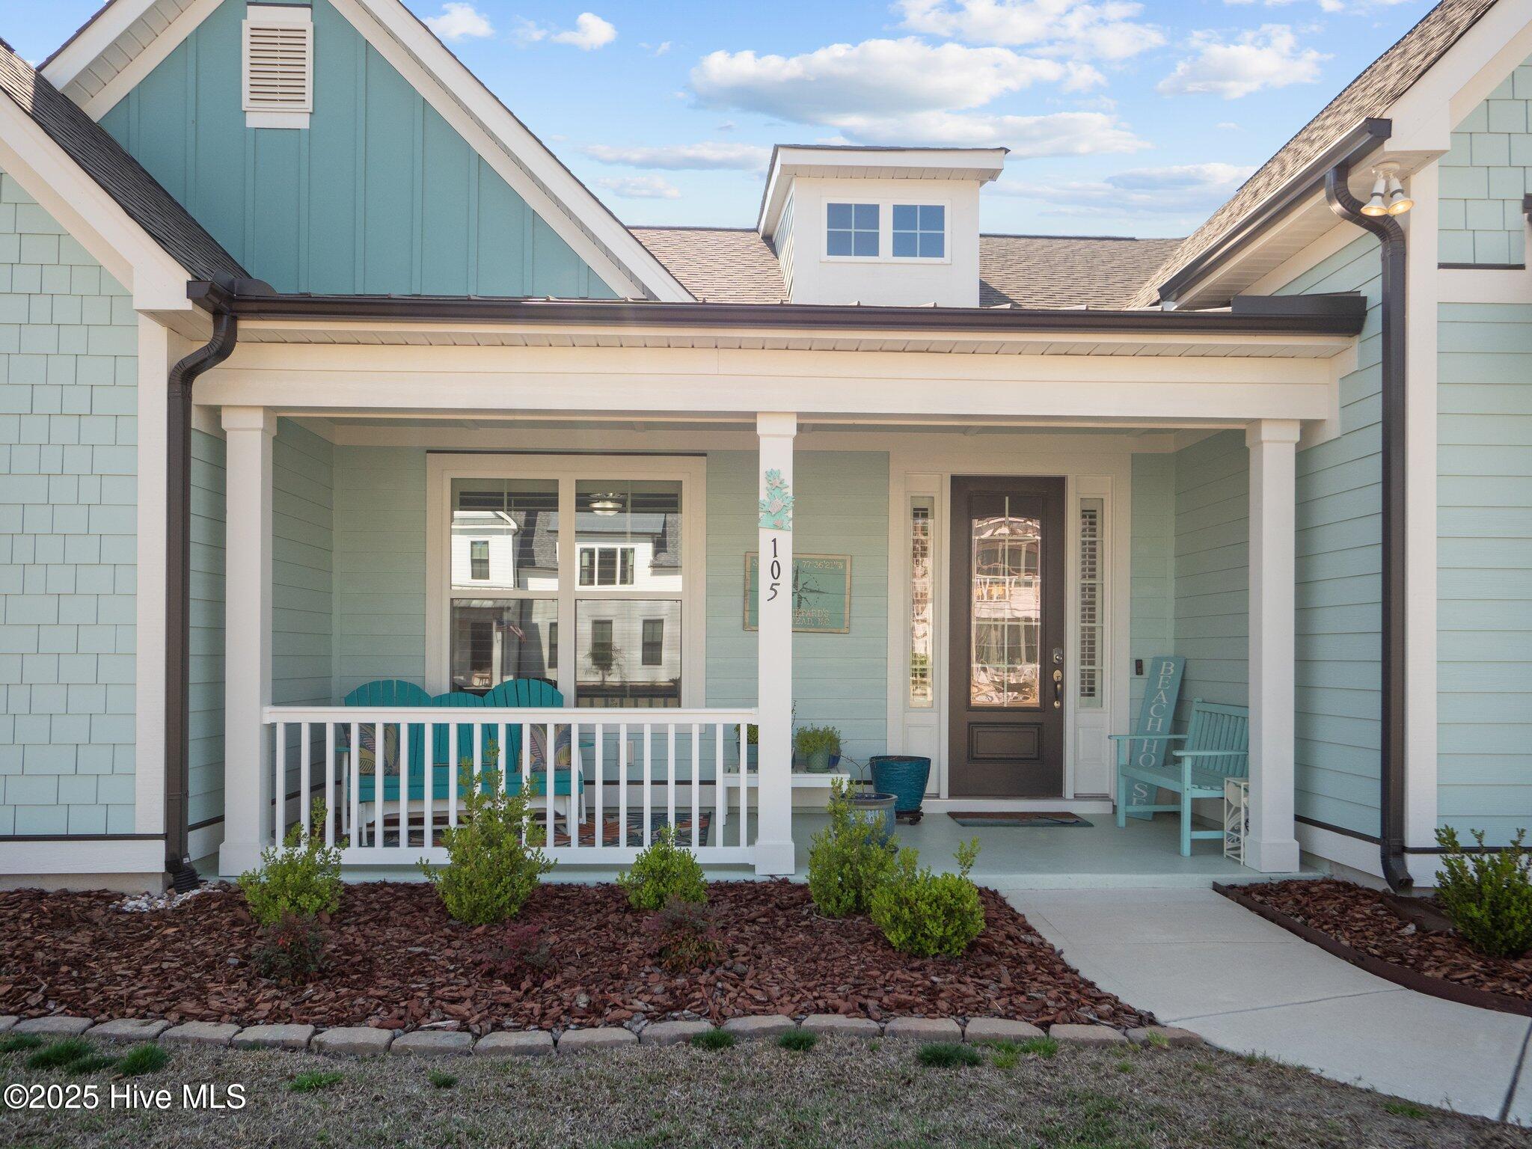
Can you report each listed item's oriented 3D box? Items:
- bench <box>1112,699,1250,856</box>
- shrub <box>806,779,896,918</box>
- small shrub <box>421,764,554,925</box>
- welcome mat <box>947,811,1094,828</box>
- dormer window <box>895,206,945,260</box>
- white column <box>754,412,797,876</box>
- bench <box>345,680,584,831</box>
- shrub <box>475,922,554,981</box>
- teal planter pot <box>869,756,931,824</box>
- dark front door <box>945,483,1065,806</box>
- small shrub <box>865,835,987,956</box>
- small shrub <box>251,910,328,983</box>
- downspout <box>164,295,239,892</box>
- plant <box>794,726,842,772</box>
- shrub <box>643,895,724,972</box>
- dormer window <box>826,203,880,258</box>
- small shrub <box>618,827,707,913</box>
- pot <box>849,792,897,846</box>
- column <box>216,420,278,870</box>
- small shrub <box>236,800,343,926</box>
[{"bbox_3d":[2.755,1.276,8.050,0.670,0.900,1.290,0,-2,-2],"label":"bench"},{"bbox_3d":[0.414,1.334,6.040,0.440,0.675,0.420,0,-1,-3],"label":"shrub"},{"bbox_3d":[-1.343,1.300,5.970,0.620,0.750,0.570,0,-2,-2],"label":"small shrub"},{"bbox_3d":[1.827,1.760,8.900,0.910,0.015,0.600,0,-2,-2],"label":"welcome mat"},{"bbox_3d":[1.397,-3.121,11.300,0.480,0.500,0.080,0,-2,-2],"label":"dormer window"},{"bbox_3d":[0.046,0.370,6.620,0.205,2.440,0.205,0,-1,-3],"label":"white column"},{"bbox_3d":[-1.930,1.177,7.980,1.590,0.990,0.820,1,-2,-18],"label":"bench"},{"bbox_3d":[-1.023,1.530,5.030,0.320,0.210,0.300,0,-2,-2],"label":"shrub"},{"bbox_3d":[0.932,1.495,8.570,0.425,0.445,0.425,0,-1,0],"label":"teal planter pot"},{"bbox_3d":[1.835,0.474,9.430,0.920,2.440,0.070,0,-2,-2],"label":"dark front door"},{"bbox_3d":[0.704,1.416,5.420,0.500,0.490,0.470,0,-2,-2],"label":"small shrub"},{"bbox_3d":[-1.980,1.550,5.150,0.325,0.310,0.300,0,-1,-3],"label":"small shrub"},{"bbox_3d":[-3.006,0.099,6.600,0.390,3.160,0.200,0,-2,-2],"label":"downspout"},{"bbox_3d":[0.376,1.262,8.950,0.345,0.355,0.330,0,-2,-2],"label":"plant"},{"bbox_3d":[-0.342,1.498,5.170,0.330,0.290,0.310,0,-2,-2],"label":"shrub"},{"bbox_3d":[0.765,-3.033,10.920,0.465,0.485,0.070,0,-1,-3],"label":"dormer window"},{"bbox_3d":[-0.514,1.457,6.140,0.430,0.430,0.420,0,-1,-3],"label":"small shrub"},{"bbox_3d":[0.587,1.480,7.360,0.390,0.335,0.390,0,-1,0],"label":"pot"},{"bbox_3d":[-2.731,0.356,6.540,0.207,2.440,0.207,0,-1,-3],"label":"column"},{"bbox_3d":[-2.280,1.383,5.940,0.510,0.615,0.470,0,-1,-3],"label":"small shrub"}]

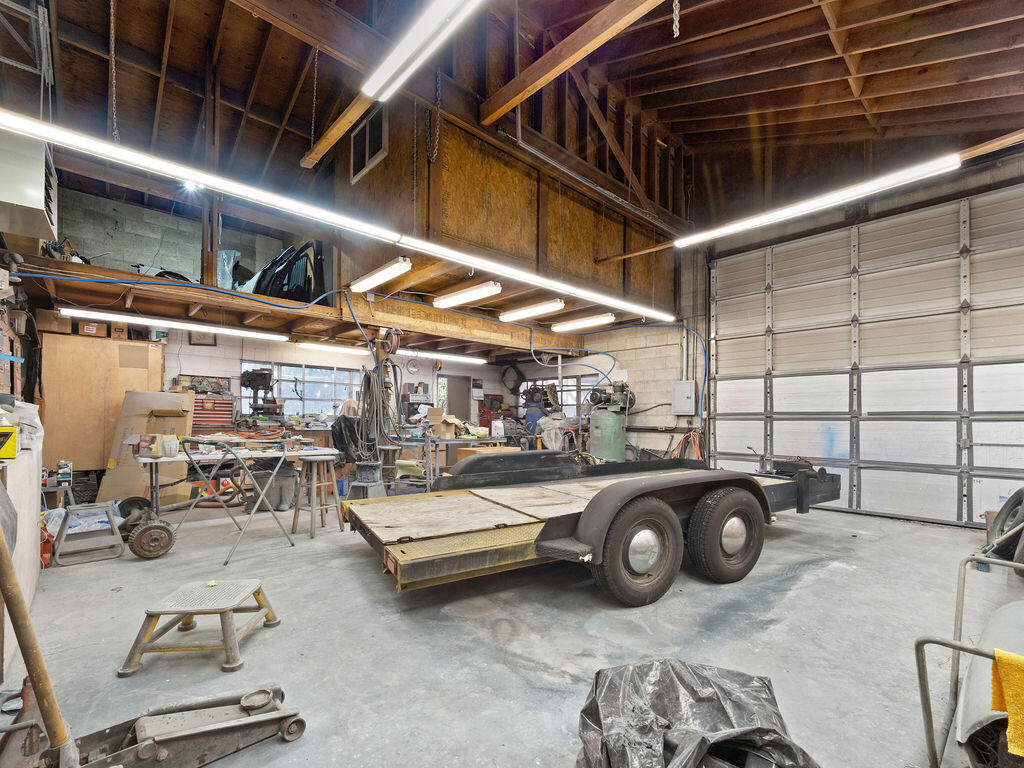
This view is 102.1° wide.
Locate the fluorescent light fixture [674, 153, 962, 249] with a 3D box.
[{"bbox_3d":[2.925,-1.808,4.330,2.426,0.100,0.130,-5,-7,44],"label":"fluorescent light fixture"}]

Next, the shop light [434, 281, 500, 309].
[{"bbox_3d":[-0.656,-1.263,5.850,1.276,0.090,0.150,-3,-6,41],"label":"shop light"}]

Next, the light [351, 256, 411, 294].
[{"bbox_3d":[-1.655,-1.335,5.155,1.256,0.090,0.150,-4,-6,43],"label":"light"}]

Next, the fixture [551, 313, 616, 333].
[{"bbox_3d":[1.200,-1.031,7.000,1.250,0.110,0.180,-2,-3,44],"label":"fixture"}]

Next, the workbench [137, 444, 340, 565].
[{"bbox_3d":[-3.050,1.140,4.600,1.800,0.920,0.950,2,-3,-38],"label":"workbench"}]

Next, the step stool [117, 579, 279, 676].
[{"bbox_3d":[-1.640,1.285,2.235,0.540,0.275,0.490,1,-2,-5],"label":"step stool"}]

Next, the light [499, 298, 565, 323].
[{"bbox_3d":[0.292,-1.093,6.200,1.250,0.110,0.180,-2,-3,44],"label":"light"}]

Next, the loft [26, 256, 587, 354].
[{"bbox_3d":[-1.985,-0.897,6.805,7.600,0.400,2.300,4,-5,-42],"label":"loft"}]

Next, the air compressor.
[{"bbox_3d":[1.670,0.860,7.100,0.720,1.820,0.620,-2,-3,44],"label":"air compressor"}]

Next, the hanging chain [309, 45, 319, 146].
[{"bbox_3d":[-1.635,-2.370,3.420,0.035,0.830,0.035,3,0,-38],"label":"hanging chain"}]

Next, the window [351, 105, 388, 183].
[{"bbox_3d":[-1.680,-2.810,4.850,0.880,0.590,0.080,-2,-3,44],"label":"window"}]

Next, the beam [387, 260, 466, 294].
[{"bbox_3d":[-1.150,-1.435,5.410,1.457,0.160,0.080,-3,-6,42],"label":"beam"}]

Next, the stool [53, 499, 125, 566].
[{"bbox_3d":[-3.710,1.275,3.620,0.400,0.450,0.430,-2,-3,43],"label":"stool"}]

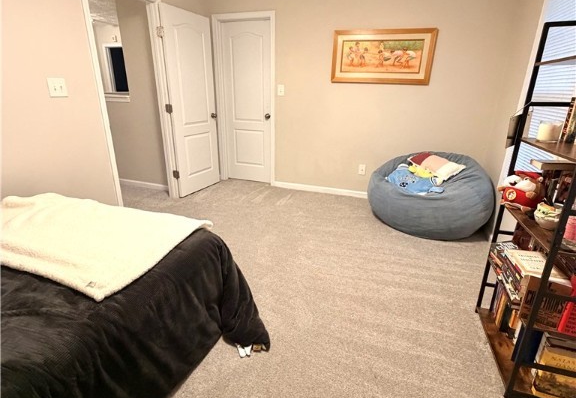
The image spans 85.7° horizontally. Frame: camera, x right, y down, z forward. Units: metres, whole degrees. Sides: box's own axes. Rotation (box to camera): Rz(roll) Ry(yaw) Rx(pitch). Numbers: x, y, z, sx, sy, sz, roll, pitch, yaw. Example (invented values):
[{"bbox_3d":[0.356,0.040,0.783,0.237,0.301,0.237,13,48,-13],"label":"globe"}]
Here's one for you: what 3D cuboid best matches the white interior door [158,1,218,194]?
[{"bbox_3d":[-1.117,-1.079,3.698,0.040,2.030,0.762,11,22,24],"label":"white interior door"}]

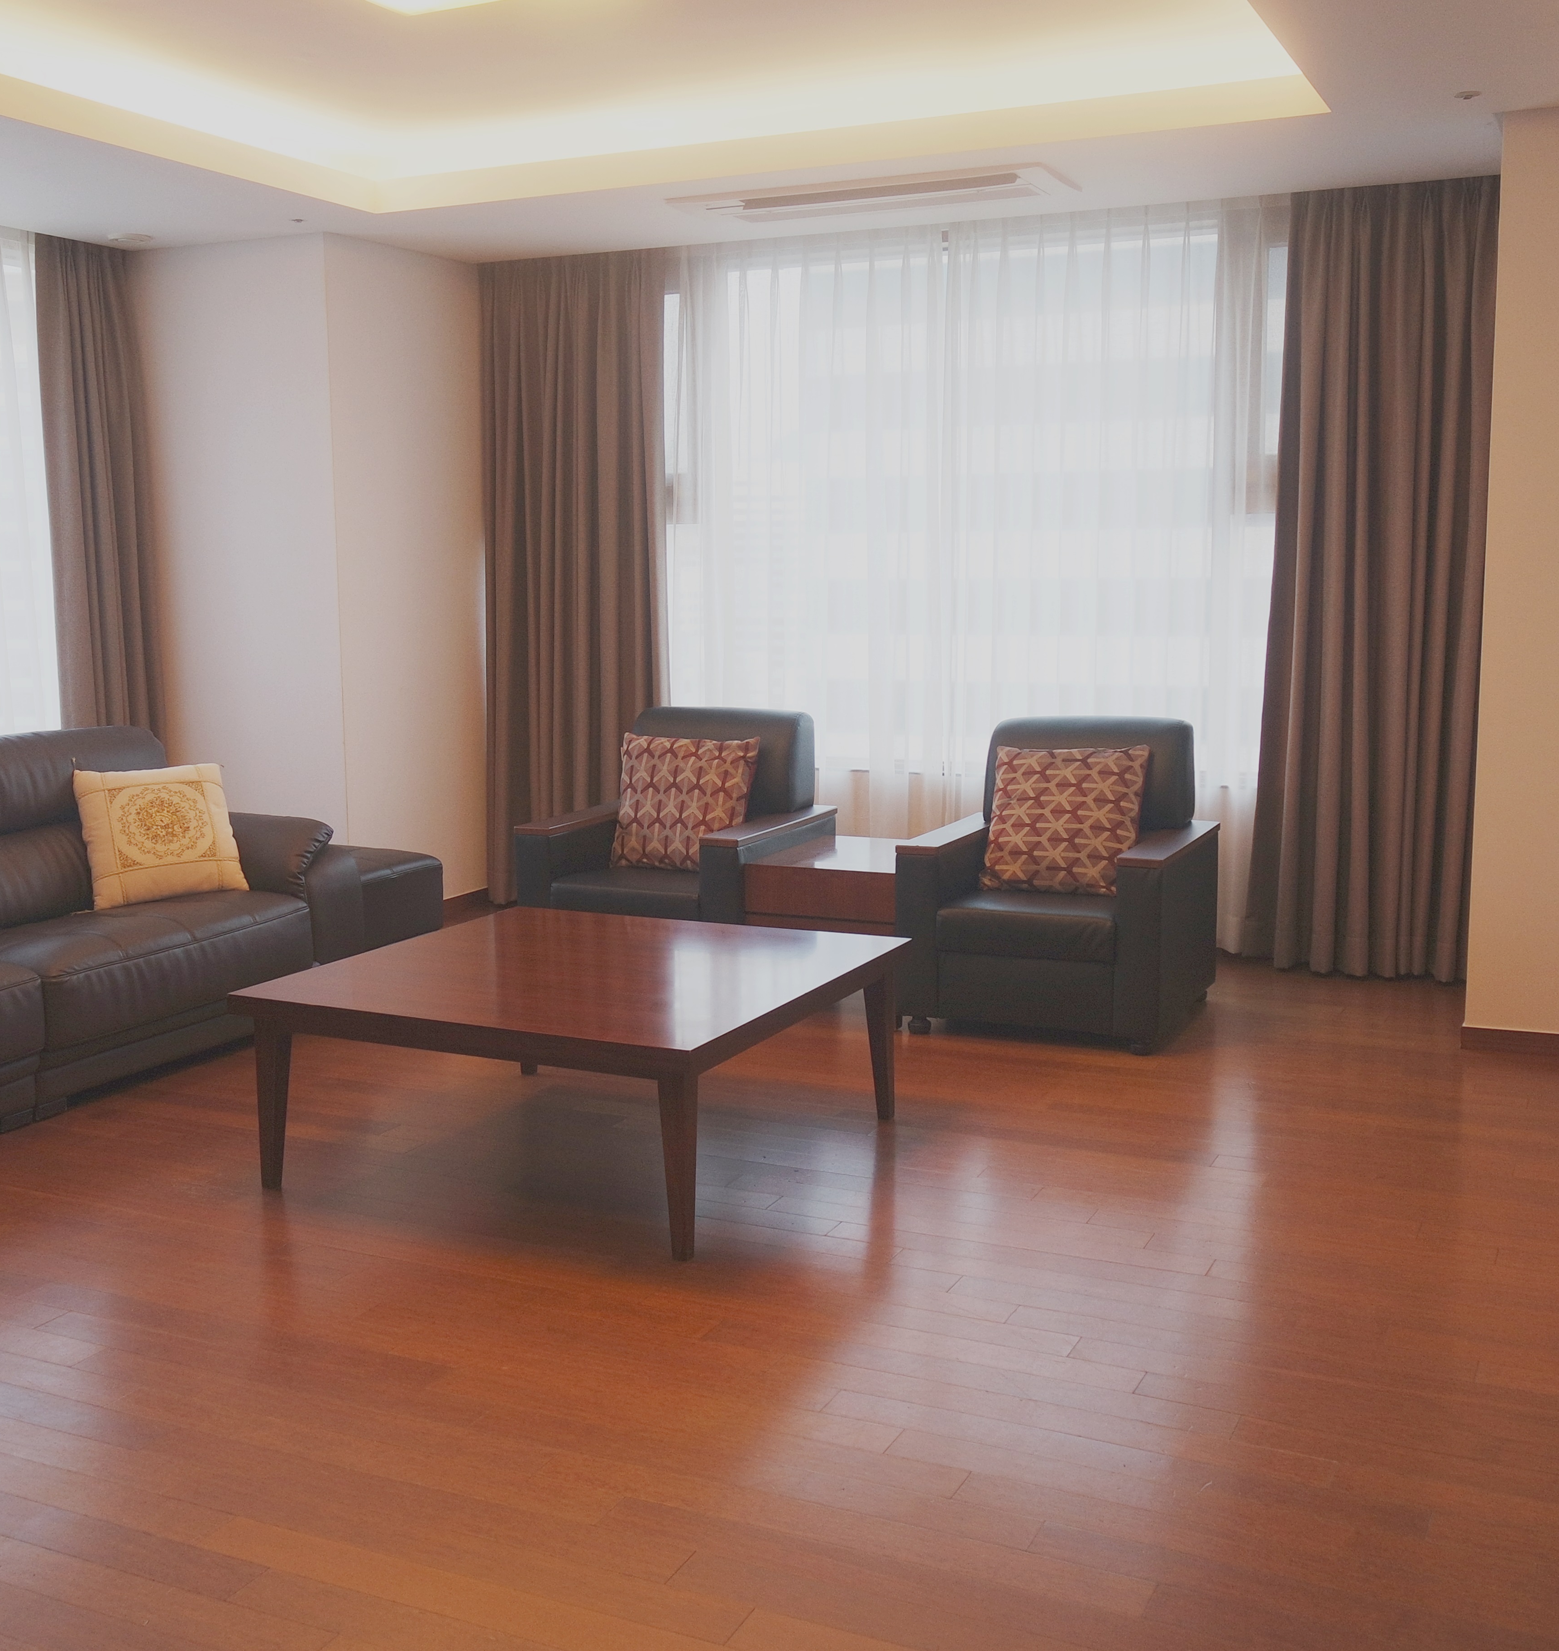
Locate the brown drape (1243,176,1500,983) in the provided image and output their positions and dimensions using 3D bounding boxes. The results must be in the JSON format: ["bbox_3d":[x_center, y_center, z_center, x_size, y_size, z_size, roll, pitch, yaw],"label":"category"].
[{"bbox_3d":[1.849,-0.734,5.798,0.729,2.415,0.172,3,9,25],"label":"brown drape"}]

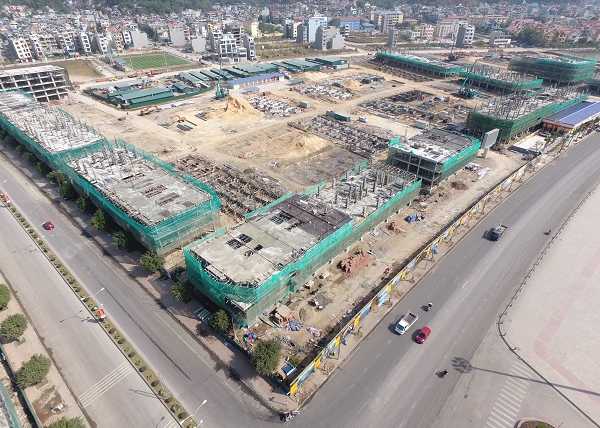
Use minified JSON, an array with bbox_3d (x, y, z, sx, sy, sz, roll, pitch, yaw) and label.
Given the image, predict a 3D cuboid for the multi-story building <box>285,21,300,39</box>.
[{"bbox_3d":[-9.970,-224.510,425.500,7.500,19.000,15.000,-28,42,-35],"label":"multi-story building"}]

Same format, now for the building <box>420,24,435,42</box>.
[{"bbox_3d":[139.630,-199.550,381.910,11.060,15.070,11.930,-4,33,-6],"label":"building"}]

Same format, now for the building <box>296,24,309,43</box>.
[{"bbox_3d":[3.810,-234.040,451.620,7.500,19.500,17.000,-16,36,-24],"label":"building"}]

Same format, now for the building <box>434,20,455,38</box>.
[{"bbox_3d":[164.920,-205.920,389.330,20.130,17.370,11.820,-3,33,-4],"label":"building"}]

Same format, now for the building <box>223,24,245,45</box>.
[{"bbox_3d":[-78.550,-206.900,403.710,12.000,24.000,20.000,-16,36,-24],"label":"building"}]

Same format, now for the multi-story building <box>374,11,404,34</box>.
[{"bbox_3d":[143.730,-306.290,558.110,36.000,29.000,24.000,-17,36,-25],"label":"multi-story building"}]

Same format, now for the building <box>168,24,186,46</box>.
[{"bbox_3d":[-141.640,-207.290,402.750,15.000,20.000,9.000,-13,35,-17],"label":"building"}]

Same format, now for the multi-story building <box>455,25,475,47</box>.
[{"bbox_3d":[160.230,-171.030,335.510,9.140,17.530,11.450,-7,34,-10],"label":"multi-story building"}]

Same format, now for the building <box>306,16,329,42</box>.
[{"bbox_3d":[21.950,-243.640,458.110,23.000,29.000,14.000,-16,36,-24],"label":"building"}]

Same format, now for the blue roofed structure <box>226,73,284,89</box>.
[{"bbox_3d":[-26.070,-80.810,211.510,36.360,3.450,6.570,-23,39,-30],"label":"blue roofed structure"}]

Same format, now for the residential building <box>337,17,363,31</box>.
[{"bbox_3d":[65.880,-255.150,468.200,28.770,15.190,17.670,-5,33,-7],"label":"residential building"}]

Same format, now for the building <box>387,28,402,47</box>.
[{"bbox_3d":[114.490,-214.970,424.140,9.000,18.500,14.000,-16,36,-24],"label":"building"}]

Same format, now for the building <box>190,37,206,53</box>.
[{"bbox_3d":[-109.740,-182.590,374.900,14.000,13.500,8.000,-13,35,-20],"label":"building"}]

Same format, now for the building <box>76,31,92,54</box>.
[{"bbox_3d":[-197.030,-156.500,317.390,4.830,17.070,15.960,-23,39,-30],"label":"building"}]

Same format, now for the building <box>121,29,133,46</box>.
[{"bbox_3d":[-197.270,-196.330,390.670,8.000,17.000,12.000,-28,42,-34],"label":"building"}]

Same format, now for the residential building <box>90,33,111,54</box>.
[{"bbox_3d":[-183.670,-156.570,318.560,5.030,15.770,15.310,-28,42,-35],"label":"residential building"}]

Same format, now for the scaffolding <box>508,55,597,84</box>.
[{"bbox_3d":[174.730,-102.960,242.390,27.400,12.000,43.300,-20,38,-26],"label":"scaffolding"}]

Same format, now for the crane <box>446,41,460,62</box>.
[{"bbox_3d":[131.010,-139.520,295.830,9.000,15.500,5.000,2,34,4],"label":"crane"}]

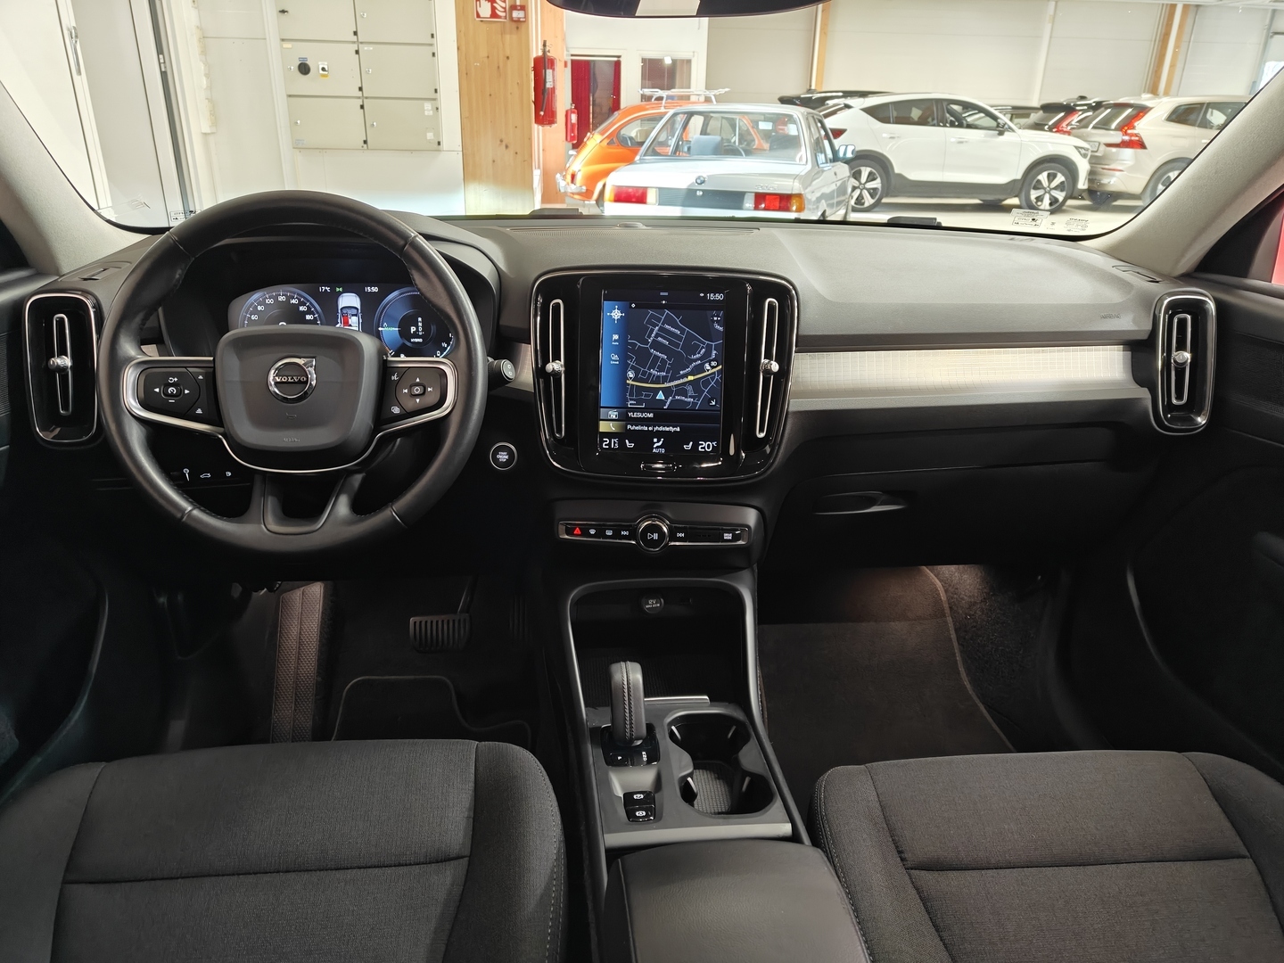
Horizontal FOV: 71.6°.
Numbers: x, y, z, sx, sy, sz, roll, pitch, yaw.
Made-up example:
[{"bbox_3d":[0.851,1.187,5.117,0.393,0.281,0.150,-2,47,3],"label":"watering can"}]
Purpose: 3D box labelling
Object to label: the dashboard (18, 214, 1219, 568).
[{"bbox_3d":[-0.002,-0.144,1.203,1.430,0.420,0.460,-1,23,-6],"label":"dashboard"}]

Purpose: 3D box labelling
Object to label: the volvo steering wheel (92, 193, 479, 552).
[{"bbox_3d":[-0.337,-0.107,0.884,0.367,0.360,0.095,-1,-7,-6],"label":"volvo steering wheel"}]

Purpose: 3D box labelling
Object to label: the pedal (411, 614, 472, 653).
[{"bbox_3d":[-0.313,0.236,1.388,0.092,0.062,0.028,-1,-12,-6],"label":"pedal"}]

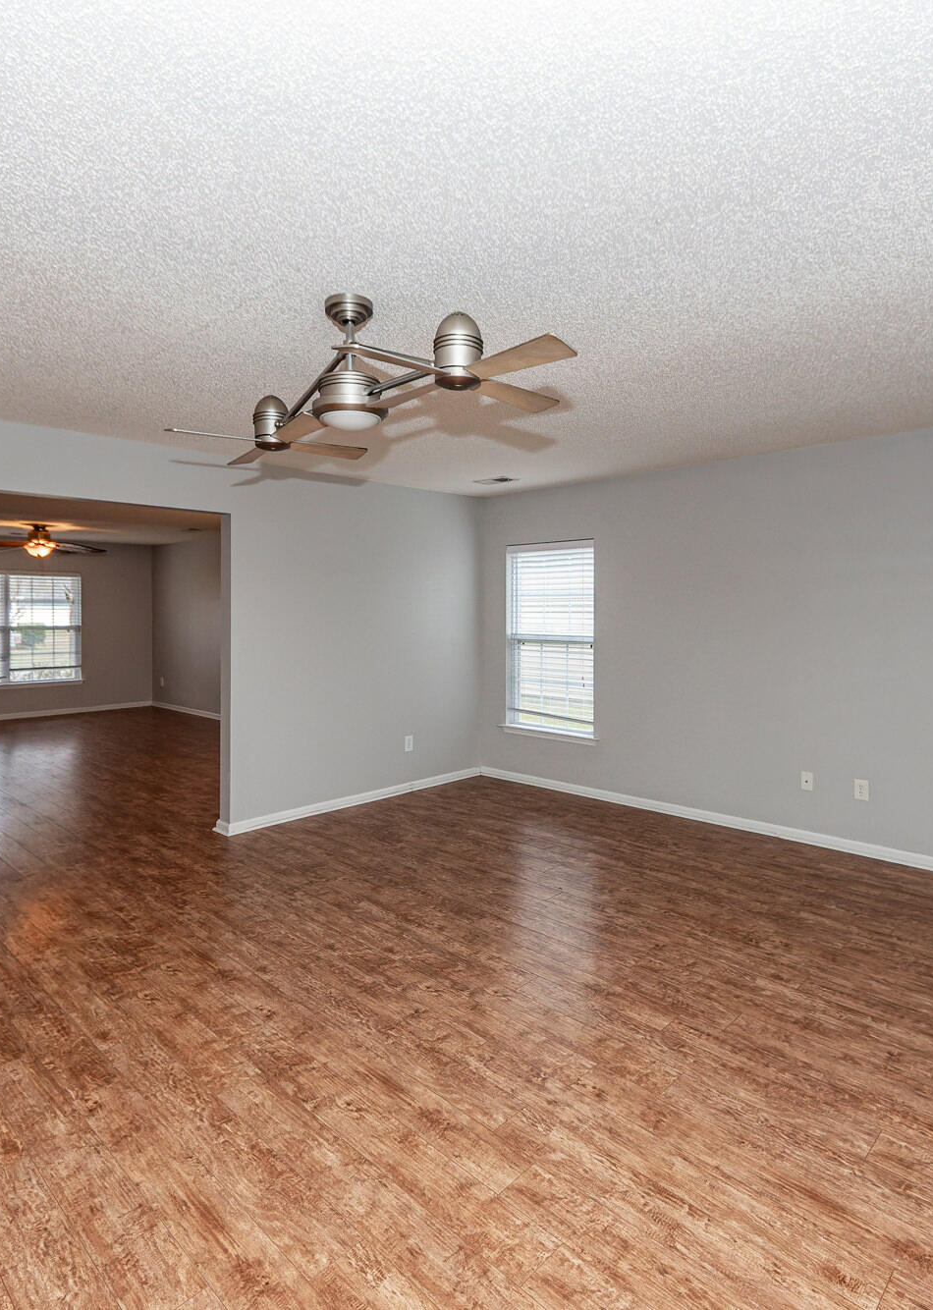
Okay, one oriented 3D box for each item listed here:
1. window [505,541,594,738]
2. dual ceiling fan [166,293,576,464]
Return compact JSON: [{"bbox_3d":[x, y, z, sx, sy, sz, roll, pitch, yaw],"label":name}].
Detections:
[{"bbox_3d":[0.710,-0.146,5.490,0.870,1.570,0.100,2,3,41],"label":"window"},{"bbox_3d":[-0.394,-0.975,2.217,1.770,0.430,0.780,2,3,43],"label":"dual ceiling fan"}]

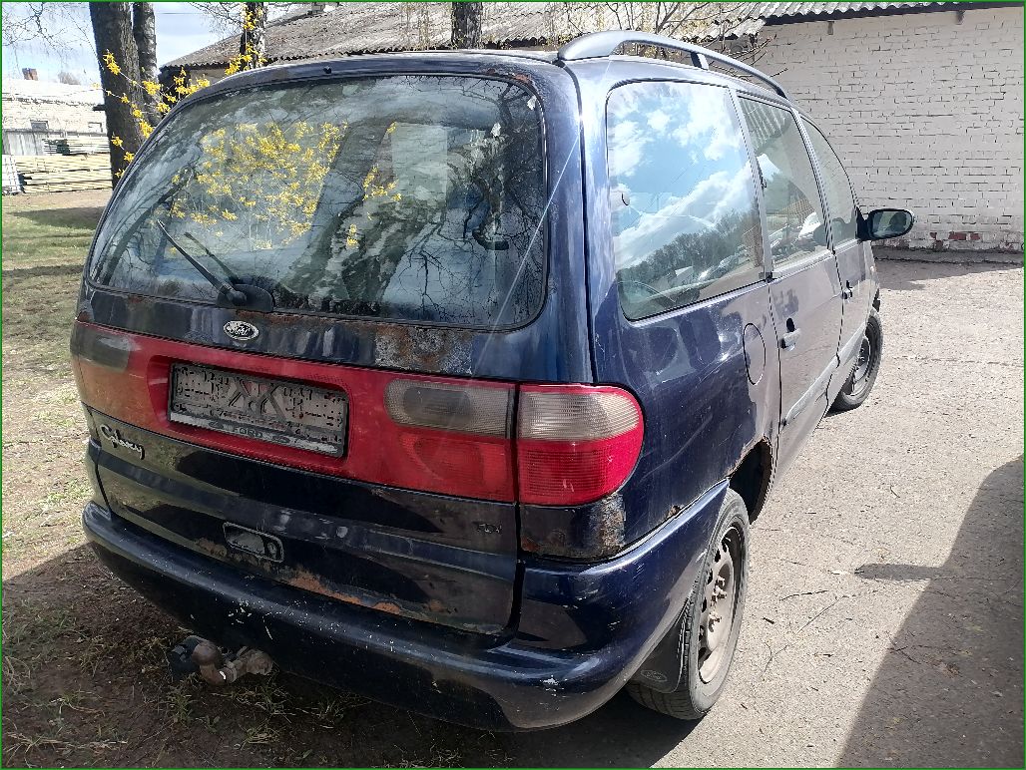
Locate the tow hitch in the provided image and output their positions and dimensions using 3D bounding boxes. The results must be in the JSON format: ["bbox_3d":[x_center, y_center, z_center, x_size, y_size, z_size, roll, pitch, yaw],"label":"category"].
[{"bbox_3d":[-0.666,0.598,1.738,0.190,0.170,0.220,8,19,28],"label":"tow hitch"}]

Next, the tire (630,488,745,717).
[{"bbox_3d":[0.474,0.562,2.082,0.200,0.615,0.615,8,19,28],"label":"tire"}]

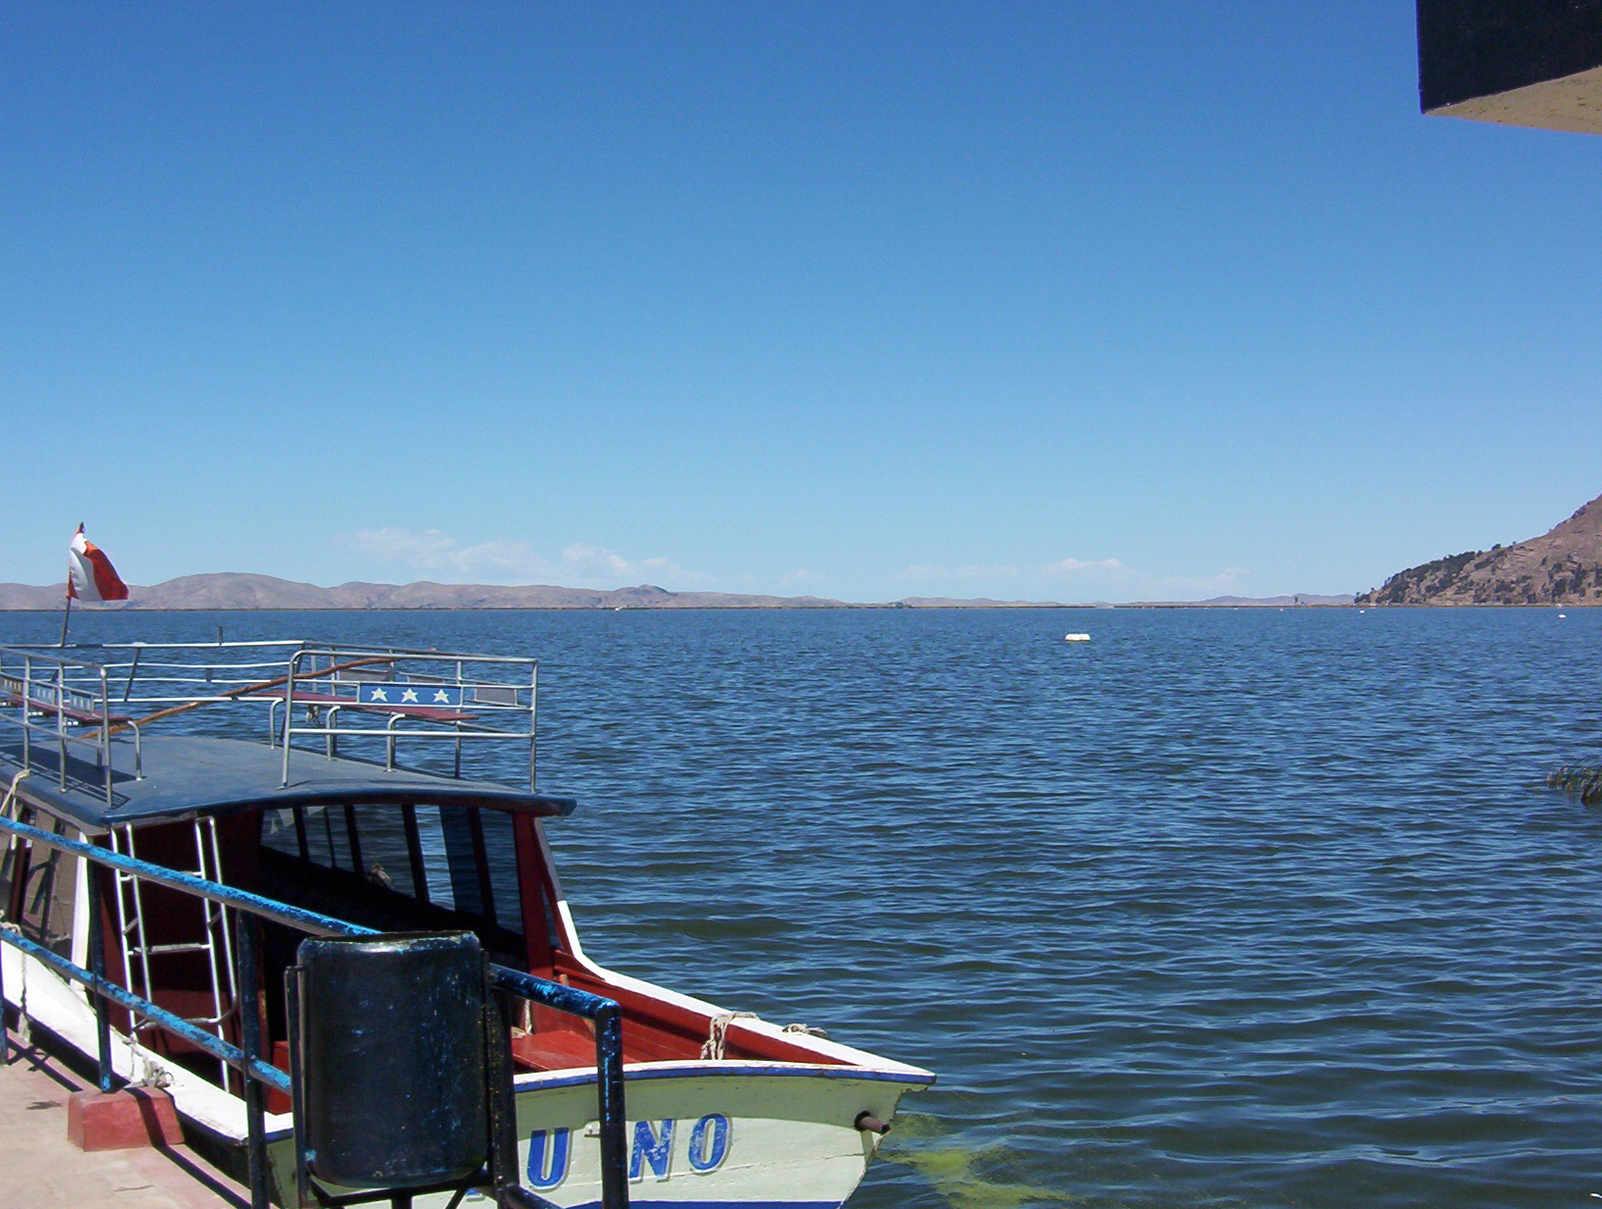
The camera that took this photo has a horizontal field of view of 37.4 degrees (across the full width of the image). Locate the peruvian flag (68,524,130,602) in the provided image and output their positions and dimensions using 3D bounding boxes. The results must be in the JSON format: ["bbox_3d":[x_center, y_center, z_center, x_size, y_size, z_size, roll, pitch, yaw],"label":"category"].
[{"bbox_3d":[-4.392,-0.262,14.800,0.410,0.480,0.150,0,0,-12],"label":"peruvian flag"}]

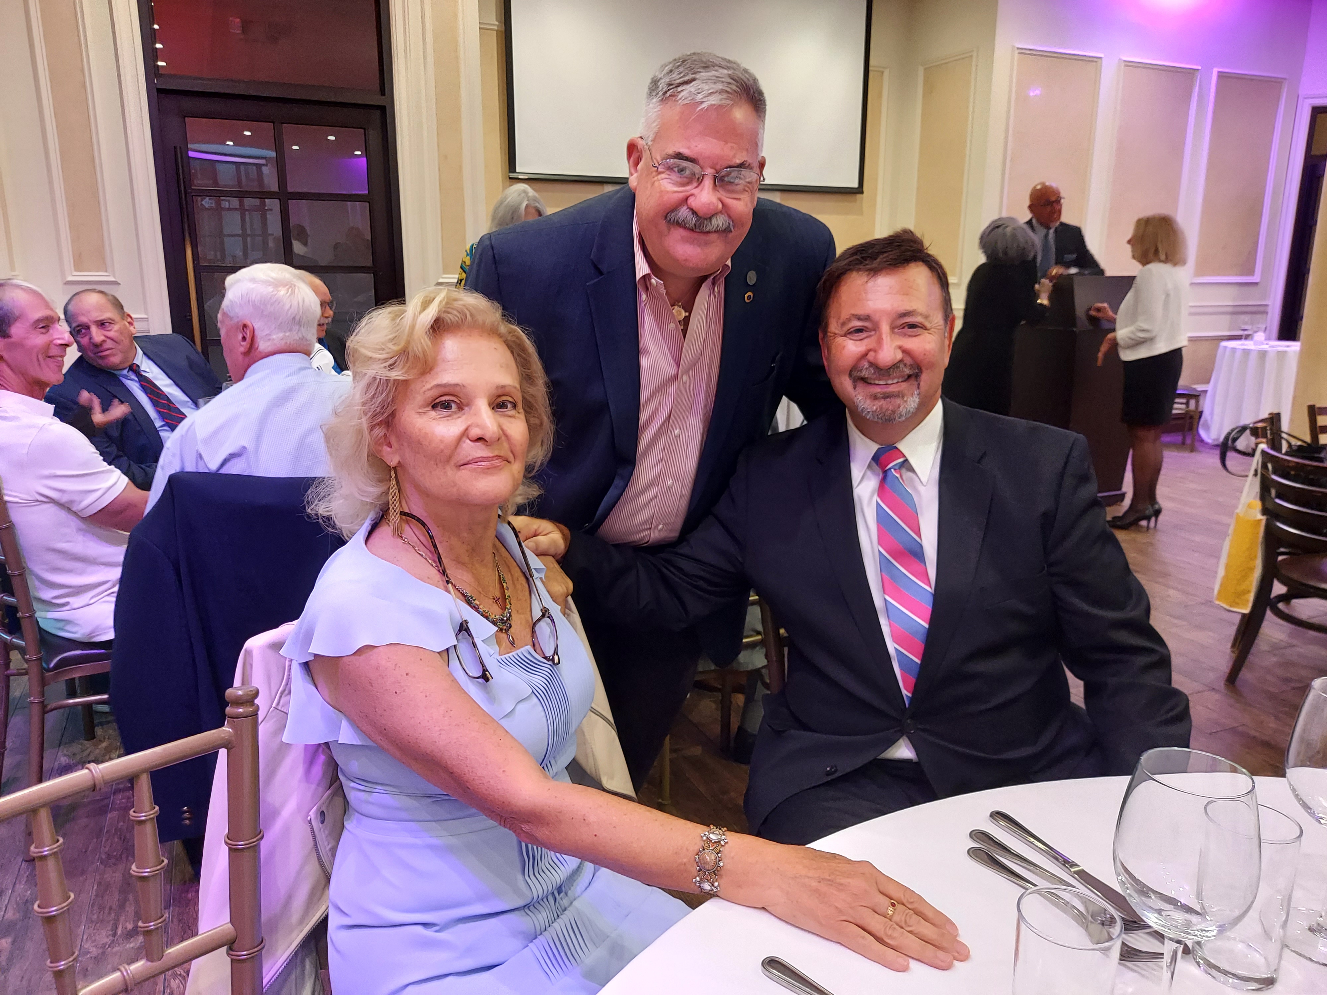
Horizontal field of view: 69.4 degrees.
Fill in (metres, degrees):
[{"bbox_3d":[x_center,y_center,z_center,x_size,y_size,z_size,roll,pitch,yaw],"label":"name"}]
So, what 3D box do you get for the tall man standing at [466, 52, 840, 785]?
[{"bbox_3d":[-0.021,0.155,1.616,0.600,1.590,0.680,-1,13,-4],"label":"tall man standing"}]

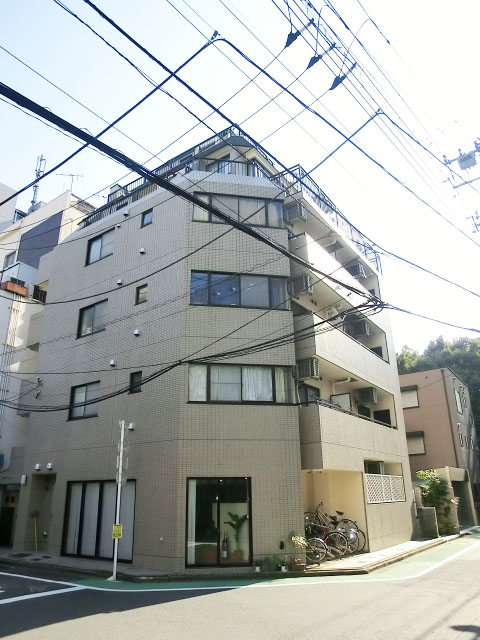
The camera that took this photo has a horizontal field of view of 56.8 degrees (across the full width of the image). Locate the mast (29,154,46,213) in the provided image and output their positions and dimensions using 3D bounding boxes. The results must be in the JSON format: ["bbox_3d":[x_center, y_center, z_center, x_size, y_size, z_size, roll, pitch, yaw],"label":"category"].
[{"bbox_3d":[-11.719,-7.936,25.635,0.450,4.082,0.420,-15,-25,32],"label":"mast"}]

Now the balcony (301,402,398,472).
[{"bbox_3d":[3.809,4.248,15.058,1.150,1.800,7.150,-15,-25,33],"label":"balcony"}]

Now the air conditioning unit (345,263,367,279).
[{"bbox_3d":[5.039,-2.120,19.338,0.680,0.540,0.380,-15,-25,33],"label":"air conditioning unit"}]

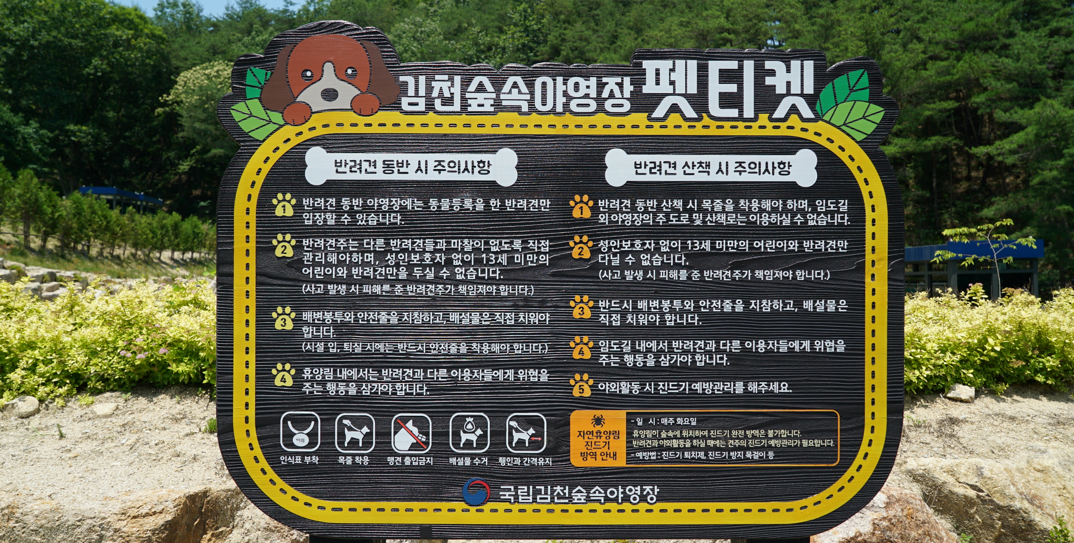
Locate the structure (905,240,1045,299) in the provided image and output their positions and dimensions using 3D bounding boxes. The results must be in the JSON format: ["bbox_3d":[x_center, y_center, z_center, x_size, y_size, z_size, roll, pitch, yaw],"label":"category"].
[{"bbox_3d":[18.358,0.417,31.329,3.850,3.200,5.800,-1,-1,1],"label":"structure"}]

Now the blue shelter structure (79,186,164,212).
[{"bbox_3d":[-48.186,-7.537,83.473,4.300,3.200,11.500,-1,-1,-8],"label":"blue shelter structure"}]

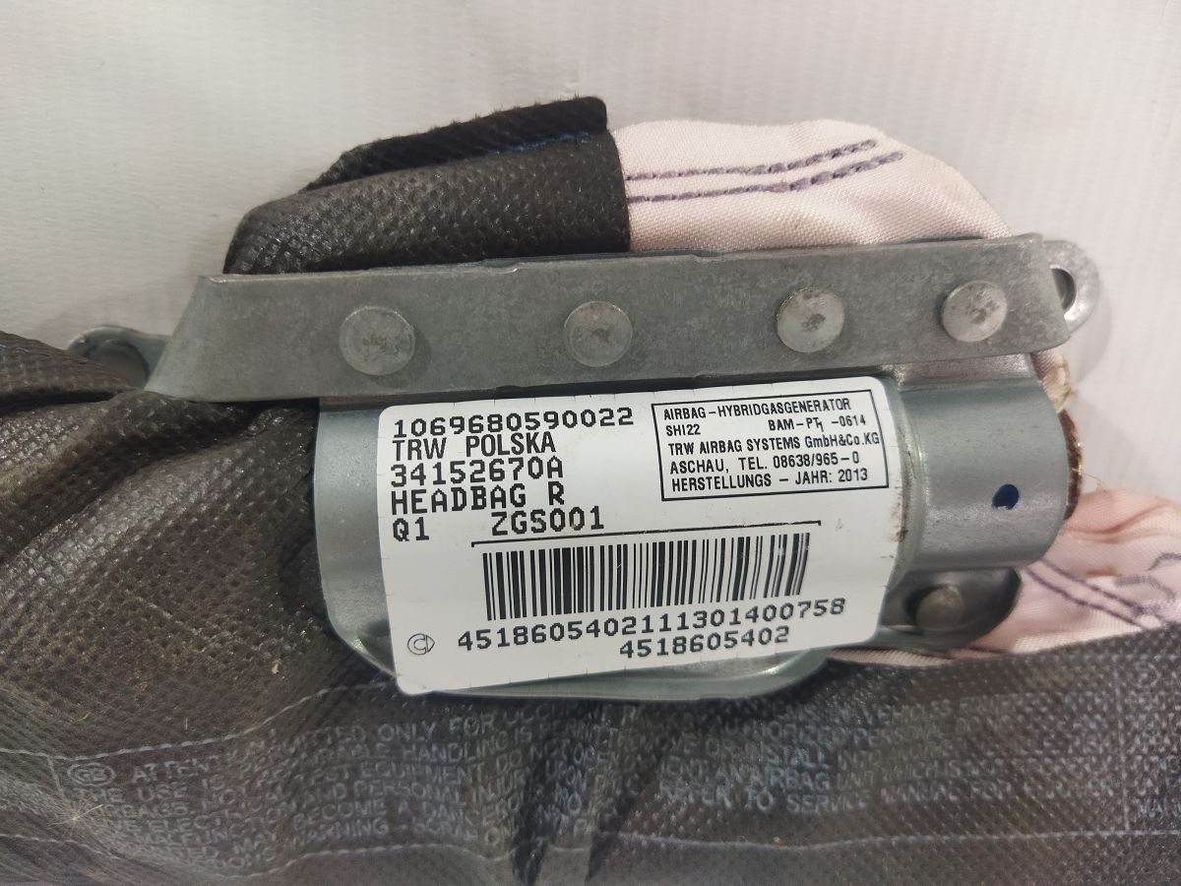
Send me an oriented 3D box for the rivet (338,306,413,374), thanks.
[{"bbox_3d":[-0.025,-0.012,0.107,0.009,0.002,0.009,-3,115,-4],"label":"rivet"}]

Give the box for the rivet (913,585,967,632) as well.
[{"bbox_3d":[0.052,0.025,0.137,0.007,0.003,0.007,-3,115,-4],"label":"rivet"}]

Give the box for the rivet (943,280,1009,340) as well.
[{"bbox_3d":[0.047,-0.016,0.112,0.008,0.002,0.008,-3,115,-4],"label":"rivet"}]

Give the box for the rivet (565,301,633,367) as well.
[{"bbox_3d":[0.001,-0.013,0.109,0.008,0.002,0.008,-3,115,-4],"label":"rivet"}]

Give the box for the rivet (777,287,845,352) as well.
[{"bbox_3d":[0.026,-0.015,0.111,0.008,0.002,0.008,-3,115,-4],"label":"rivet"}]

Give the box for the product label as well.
[{"bbox_3d":[0.007,0.012,0.115,0.063,0.010,0.038,-3,100,-5],"label":"product label"}]

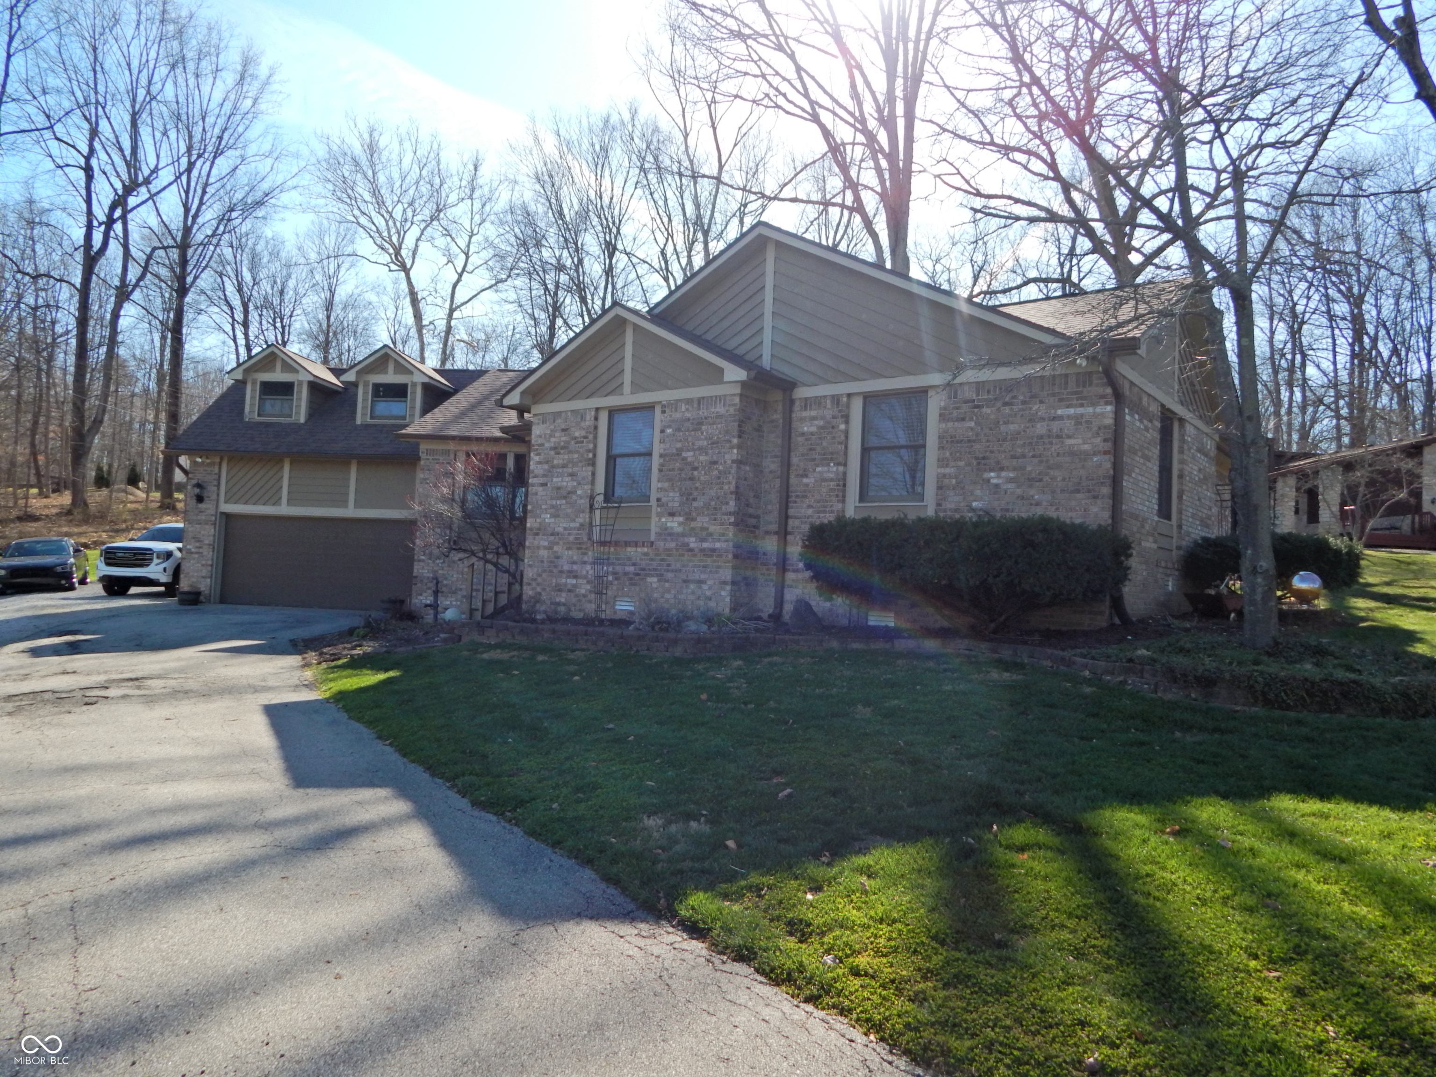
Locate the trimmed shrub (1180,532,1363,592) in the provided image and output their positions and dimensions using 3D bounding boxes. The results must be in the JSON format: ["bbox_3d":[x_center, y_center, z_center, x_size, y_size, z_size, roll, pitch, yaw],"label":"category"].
[{"bbox_3d":[7.459,0.423,12.288,2.000,1.000,1.900,1,-2,38],"label":"trimmed shrub"}]

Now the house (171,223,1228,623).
[{"bbox_3d":[-2.763,-1.271,19.573,23.750,6.100,9.350,1,-2,38],"label":"house"}]

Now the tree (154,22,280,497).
[{"bbox_3d":[-22.102,-11.973,40.000,5.200,21.000,5.200,3,-2,-30],"label":"tree"}]

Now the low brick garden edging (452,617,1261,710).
[{"bbox_3d":[0.436,1.209,9.754,9.555,0.543,1.224,1,-2,38],"label":"low brick garden edging"}]

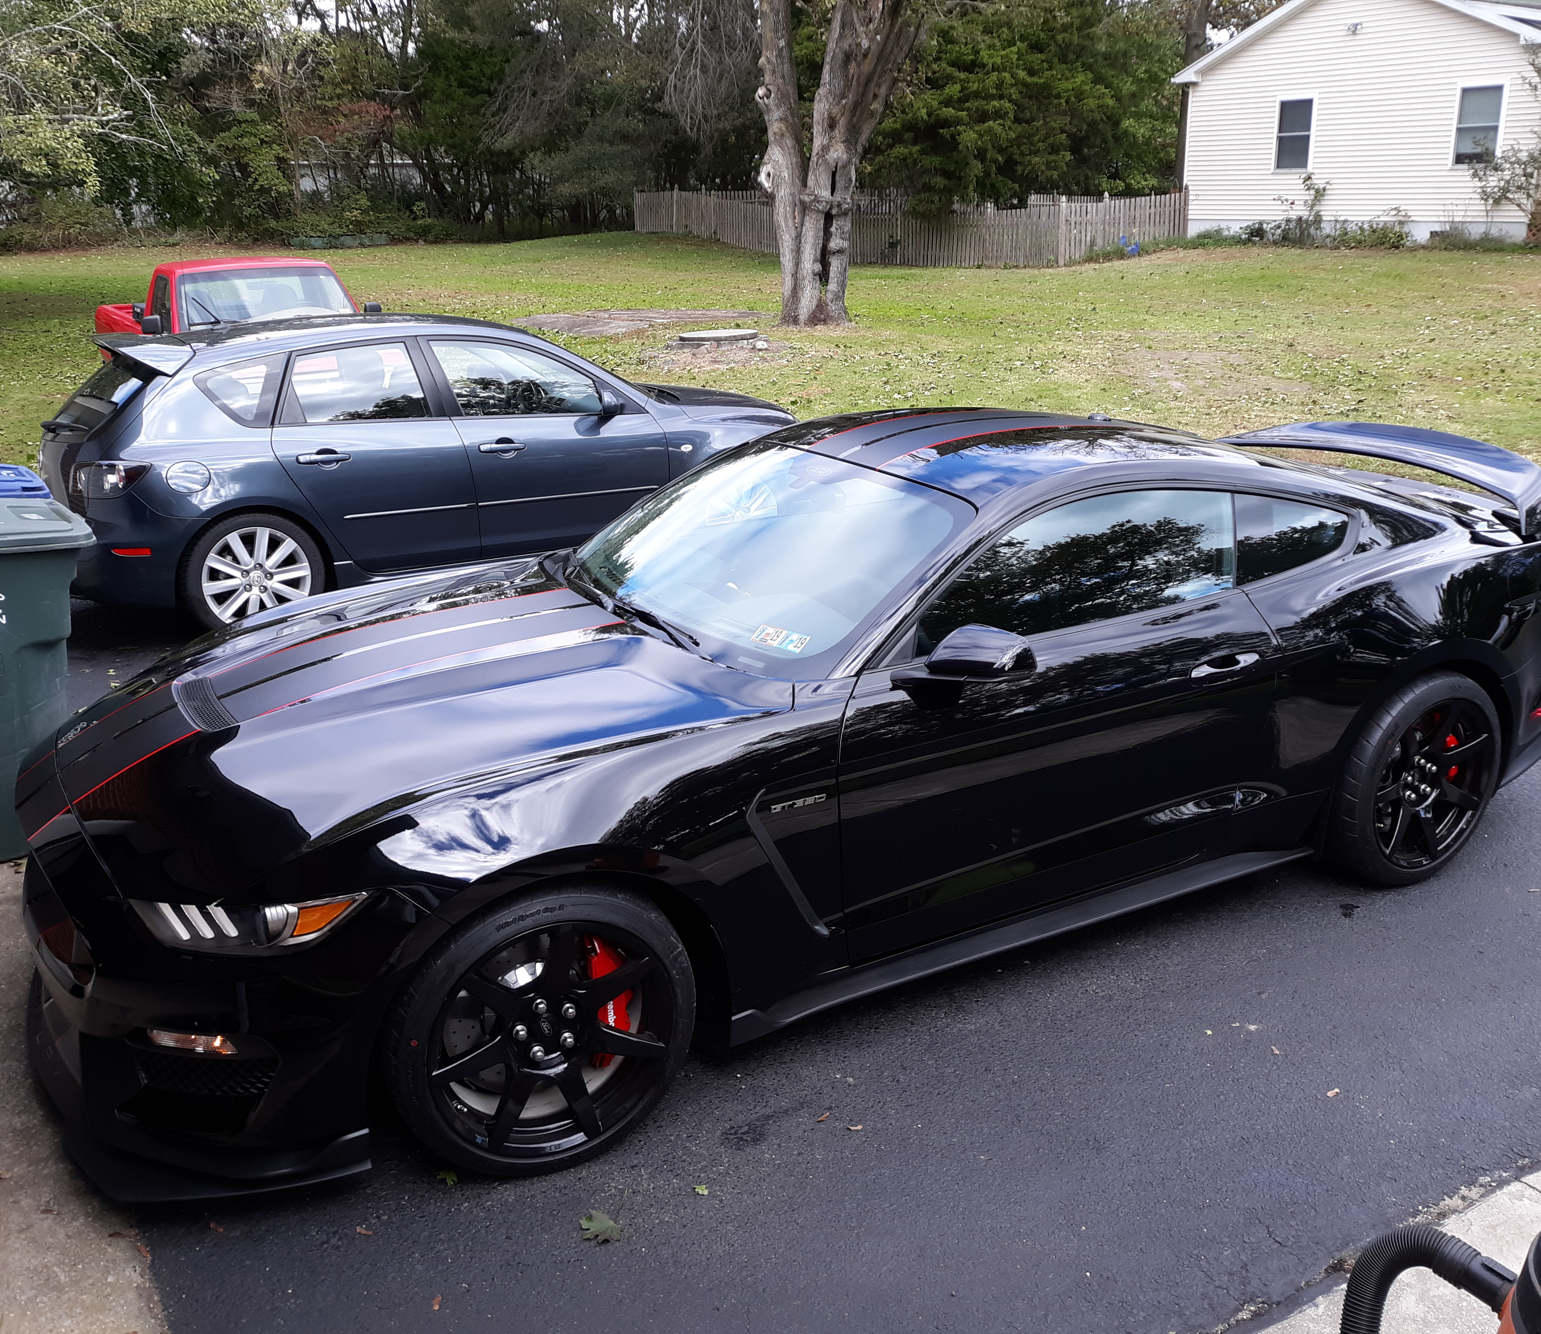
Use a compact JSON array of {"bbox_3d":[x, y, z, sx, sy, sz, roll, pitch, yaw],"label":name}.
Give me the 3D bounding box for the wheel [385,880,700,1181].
[{"bbox_3d":[-0.500,0.717,3.022,0.668,0.668,0.305,-10,19,-28],"label":"wheel"}]

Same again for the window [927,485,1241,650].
[{"bbox_3d":[0.790,-0.271,3.625,1.135,0.349,0.050,-10,-16,-27],"label":"window"}]

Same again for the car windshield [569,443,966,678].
[{"bbox_3d":[-0.050,-0.350,3.951,0.770,0.110,1.500,-37,29,-17],"label":"car windshield"}]

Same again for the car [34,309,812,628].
[{"bbox_3d":[-1.640,-1.214,8.169,4.490,1.470,1.770,-8,18,-23],"label":"car"}]

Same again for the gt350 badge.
[{"bbox_3d":[0.062,0.295,3.112,0.145,0.020,0.008,-10,19,-28],"label":"gt350 badge"}]

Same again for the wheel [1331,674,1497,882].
[{"bbox_3d":[1.857,0.302,4.314,0.672,0.672,0.315,-10,19,-28],"label":"wheel"}]

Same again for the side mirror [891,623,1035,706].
[{"bbox_3d":[0.438,-0.002,3.251,0.180,0.150,0.260,-10,19,-28],"label":"side mirror"}]

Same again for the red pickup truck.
[{"bbox_3d":[-4.791,-2.927,13.123,1.800,1.660,4.700,-12,20,-32],"label":"red pickup truck"}]

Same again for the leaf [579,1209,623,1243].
[{"bbox_3d":[-0.333,1.104,2.834,0.090,0.020,0.085,-1,16,0],"label":"leaf"}]

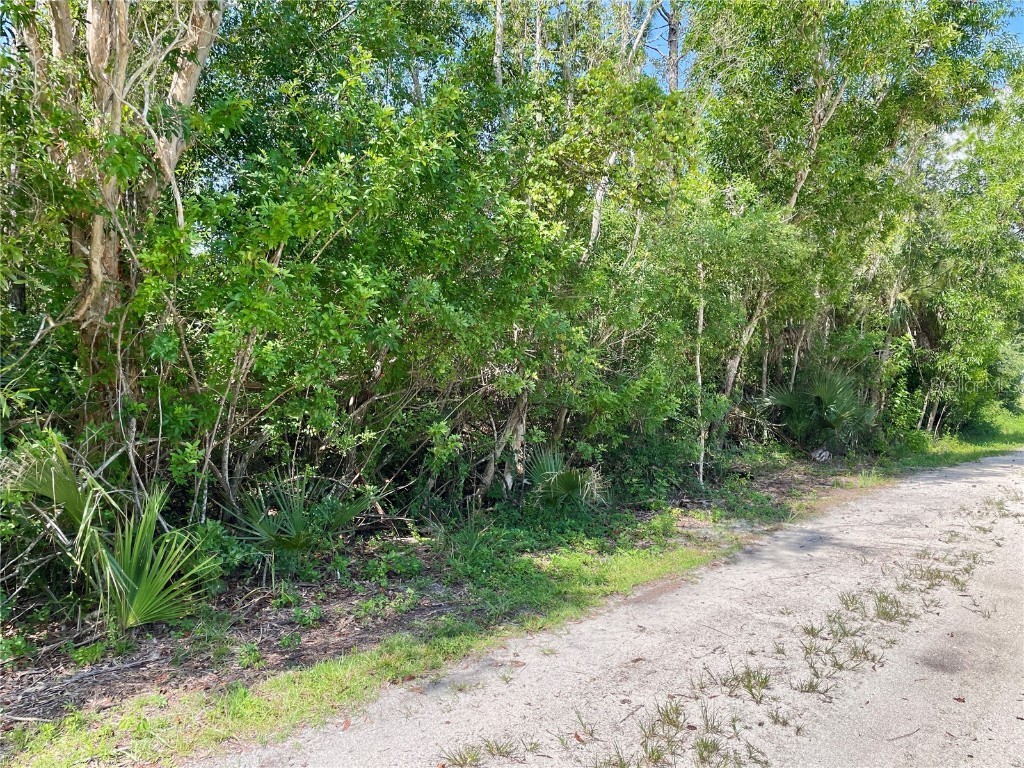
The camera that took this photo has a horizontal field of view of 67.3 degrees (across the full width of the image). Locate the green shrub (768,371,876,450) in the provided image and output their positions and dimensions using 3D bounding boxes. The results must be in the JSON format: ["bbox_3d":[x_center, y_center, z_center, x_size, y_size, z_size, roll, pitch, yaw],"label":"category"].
[{"bbox_3d":[5.006,0.427,12.400,1.700,1.350,1.500,0,2,0],"label":"green shrub"}]

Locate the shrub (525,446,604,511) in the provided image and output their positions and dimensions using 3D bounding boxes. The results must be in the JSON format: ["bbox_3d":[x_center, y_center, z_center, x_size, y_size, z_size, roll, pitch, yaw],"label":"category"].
[{"bbox_3d":[0.539,0.981,7.900,0.770,0.650,0.680,0,2,0],"label":"shrub"}]

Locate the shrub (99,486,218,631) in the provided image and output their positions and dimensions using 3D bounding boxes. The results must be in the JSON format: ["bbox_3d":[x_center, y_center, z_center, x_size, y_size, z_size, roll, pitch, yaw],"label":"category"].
[{"bbox_3d":[-2.091,1.032,4.550,0.700,0.850,0.600,0,2,0],"label":"shrub"}]

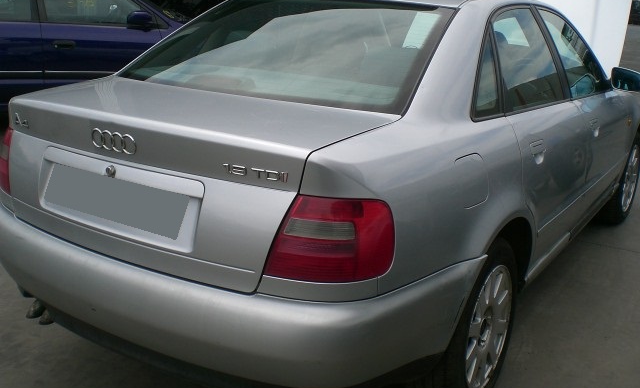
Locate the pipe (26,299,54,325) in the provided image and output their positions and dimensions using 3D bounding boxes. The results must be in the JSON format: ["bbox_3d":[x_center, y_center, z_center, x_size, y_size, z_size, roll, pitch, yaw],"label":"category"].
[{"bbox_3d":[-0.958,0.402,2.479,0.155,0.100,0.160,12,19,31],"label":"pipe"}]

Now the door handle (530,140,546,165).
[{"bbox_3d":[0.783,-0.148,2.516,0.050,0.090,0.195,12,19,31],"label":"door handle"}]

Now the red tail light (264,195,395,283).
[{"bbox_3d":[0.029,0.104,1.721,0.305,0.235,0.180,12,19,31],"label":"red tail light"}]

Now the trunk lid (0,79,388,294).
[{"bbox_3d":[-0.438,-0.090,2.188,1.220,0.420,0.610,12,19,31],"label":"trunk lid"}]

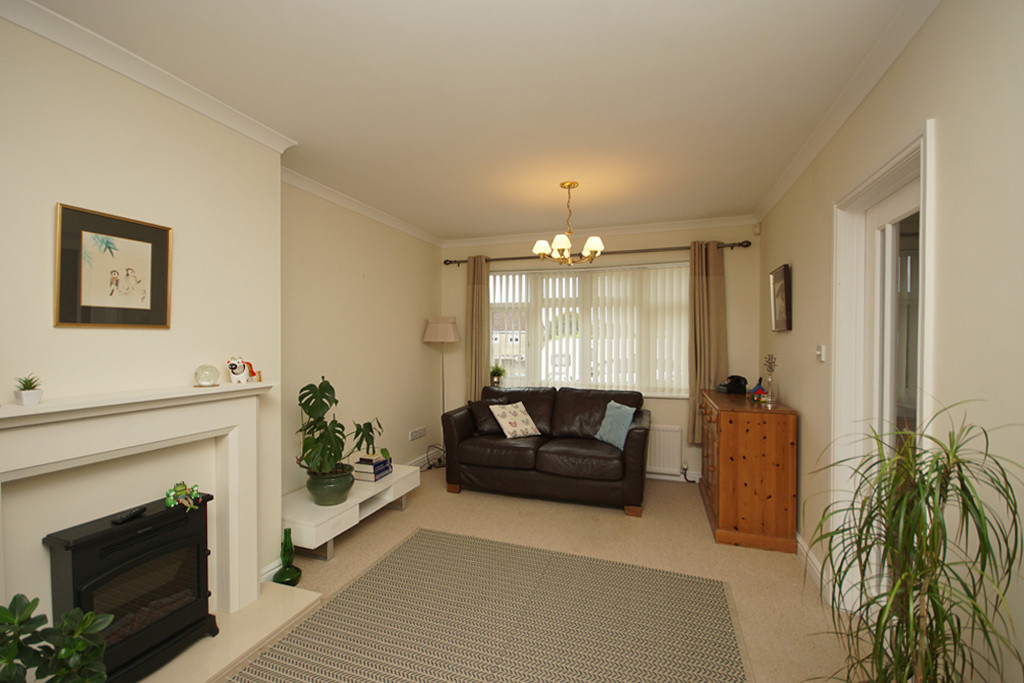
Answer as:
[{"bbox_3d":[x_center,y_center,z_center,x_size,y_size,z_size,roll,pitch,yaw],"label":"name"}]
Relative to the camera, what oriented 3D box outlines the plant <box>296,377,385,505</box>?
[{"bbox_3d":[-1.124,0.638,2.756,0.460,0.743,0.500,0,0,20],"label":"plant"}]

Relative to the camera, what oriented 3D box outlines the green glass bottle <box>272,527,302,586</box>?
[{"bbox_3d":[-1.221,1.168,2.323,0.135,0.300,0.135,0,0,19],"label":"green glass bottle"}]

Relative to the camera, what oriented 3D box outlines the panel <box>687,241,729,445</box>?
[{"bbox_3d":[1.785,0.027,3.887,0.338,1.881,0.130,0,0,20],"label":"panel"}]

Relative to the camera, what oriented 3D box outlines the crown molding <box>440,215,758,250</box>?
[{"bbox_3d":[0.686,-1.113,4.331,3.237,0.079,0.079,0,0,20],"label":"crown molding"}]

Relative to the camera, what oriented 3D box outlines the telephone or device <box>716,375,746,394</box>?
[{"bbox_3d":[1.891,0.367,3.657,0.230,0.145,0.200,0,0,8],"label":"telephone or device"}]

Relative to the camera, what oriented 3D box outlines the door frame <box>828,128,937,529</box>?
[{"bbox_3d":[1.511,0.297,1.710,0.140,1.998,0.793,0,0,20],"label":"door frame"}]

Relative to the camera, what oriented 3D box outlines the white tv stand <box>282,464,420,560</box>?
[{"bbox_3d":[-1.155,1.143,2.966,0.507,0.264,1.108,0,0,20],"label":"white tv stand"}]

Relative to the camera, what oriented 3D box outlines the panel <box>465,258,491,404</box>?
[{"bbox_3d":[-0.375,0.011,4.656,0.315,1.881,0.130,0,0,20],"label":"panel"}]

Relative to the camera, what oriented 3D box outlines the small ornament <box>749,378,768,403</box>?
[{"bbox_3d":[1.806,0.356,3.132,0.105,0.165,0.100,0,0,14],"label":"small ornament"}]

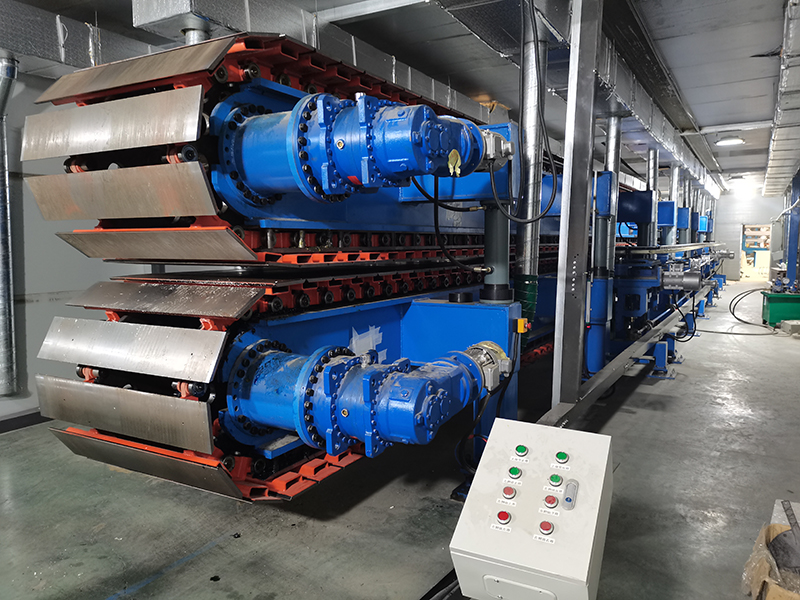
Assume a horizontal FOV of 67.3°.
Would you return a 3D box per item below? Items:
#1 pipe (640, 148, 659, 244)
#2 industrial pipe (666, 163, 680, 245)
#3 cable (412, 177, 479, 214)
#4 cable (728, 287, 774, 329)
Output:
[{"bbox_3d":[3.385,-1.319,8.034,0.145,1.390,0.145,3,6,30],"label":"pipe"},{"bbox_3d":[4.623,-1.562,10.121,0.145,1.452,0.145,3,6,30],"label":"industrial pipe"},{"bbox_3d":[0.242,-0.584,3.327,0.395,0.191,0.100,3,6,30],"label":"cable"},{"bbox_3d":[6.147,0.119,10.503,0.657,0.676,0.400,3,6,30],"label":"cable"}]

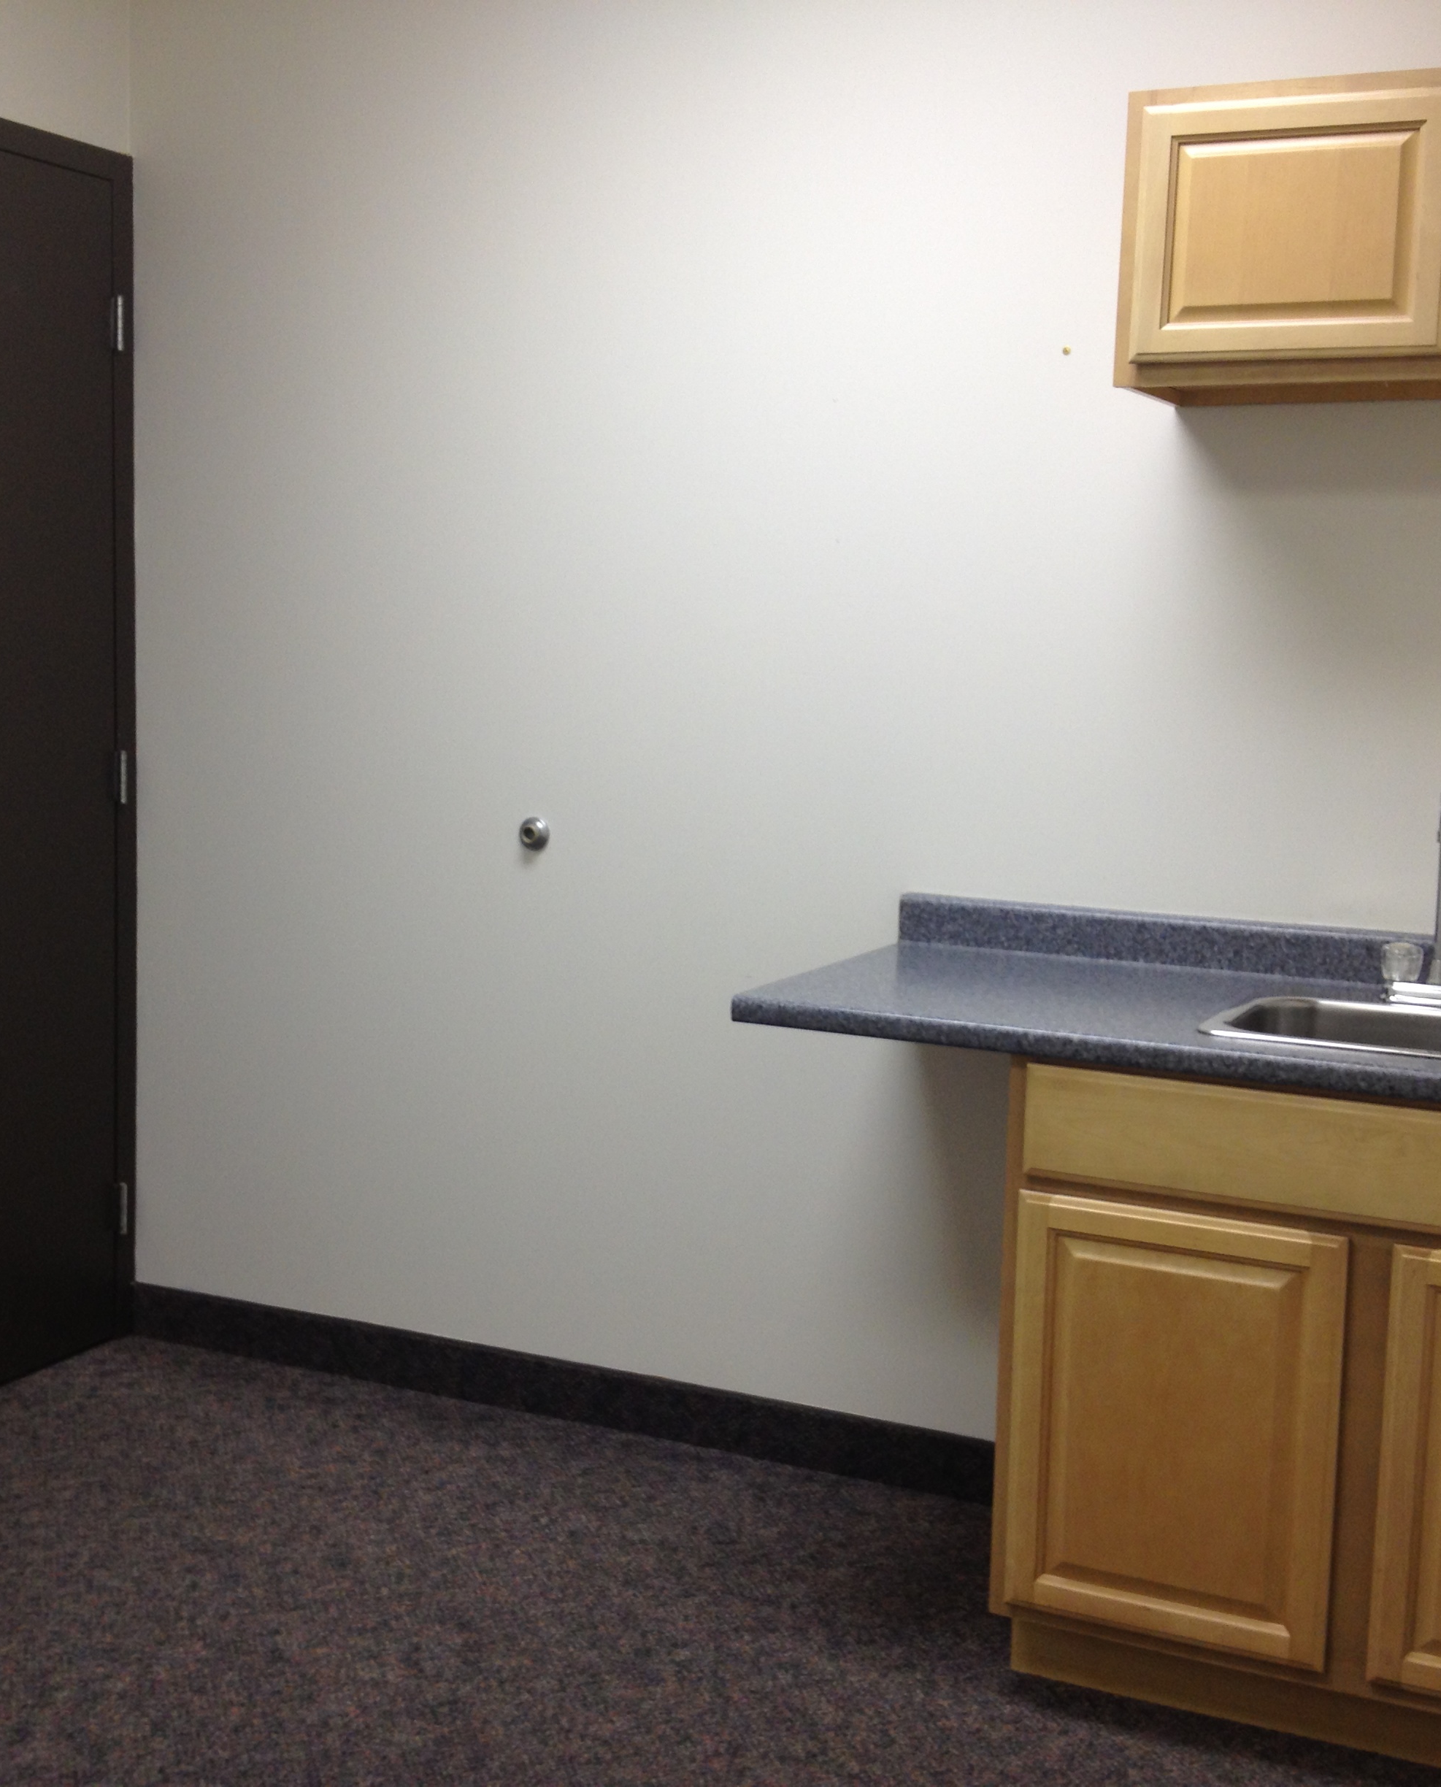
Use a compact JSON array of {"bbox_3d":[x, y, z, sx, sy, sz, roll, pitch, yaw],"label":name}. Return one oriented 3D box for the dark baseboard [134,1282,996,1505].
[{"bbox_3d":[-0.274,0.862,4.161,1.870,0.103,0.015,5,7,25],"label":"dark baseboard"}]

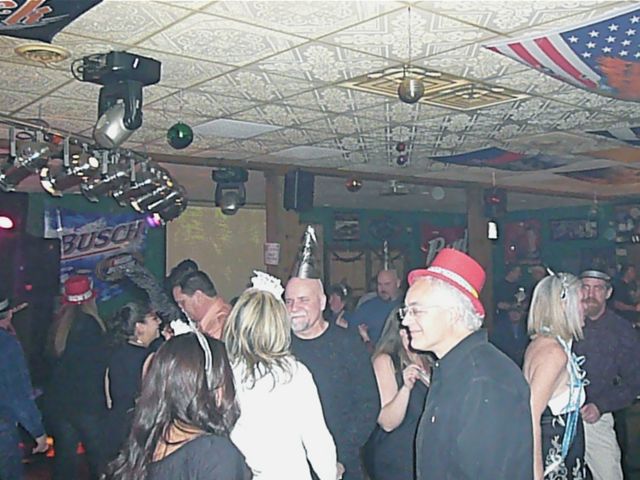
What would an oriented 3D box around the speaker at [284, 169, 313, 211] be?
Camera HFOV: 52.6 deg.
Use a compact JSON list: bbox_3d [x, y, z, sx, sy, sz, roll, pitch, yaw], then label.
[{"bbox_3d":[-0.253,-0.593,7.800,0.280,0.465,0.260,0,0,-35],"label":"speaker"}]

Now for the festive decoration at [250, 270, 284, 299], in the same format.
[{"bbox_3d":[-0.174,0.148,2.150,0.125,0.090,0.070,0,0,18],"label":"festive decoration"}]

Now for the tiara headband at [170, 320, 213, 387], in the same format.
[{"bbox_3d":[-0.319,0.278,1.570,0.150,0.170,0.080,0,0,37],"label":"tiara headband"}]

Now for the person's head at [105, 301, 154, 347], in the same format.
[{"bbox_3d":[-1.045,0.458,3.550,0.235,0.245,0.200,0,0,-6],"label":"person's head"}]

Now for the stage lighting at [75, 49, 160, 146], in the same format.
[{"bbox_3d":[-1.008,-0.698,3.260,0.320,0.430,0.330,0,0,-40],"label":"stage lighting"}]

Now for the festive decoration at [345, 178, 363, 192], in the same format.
[{"bbox_3d":[0.328,-0.540,6.300,0.165,0.170,0.165,0,0,0],"label":"festive decoration"}]

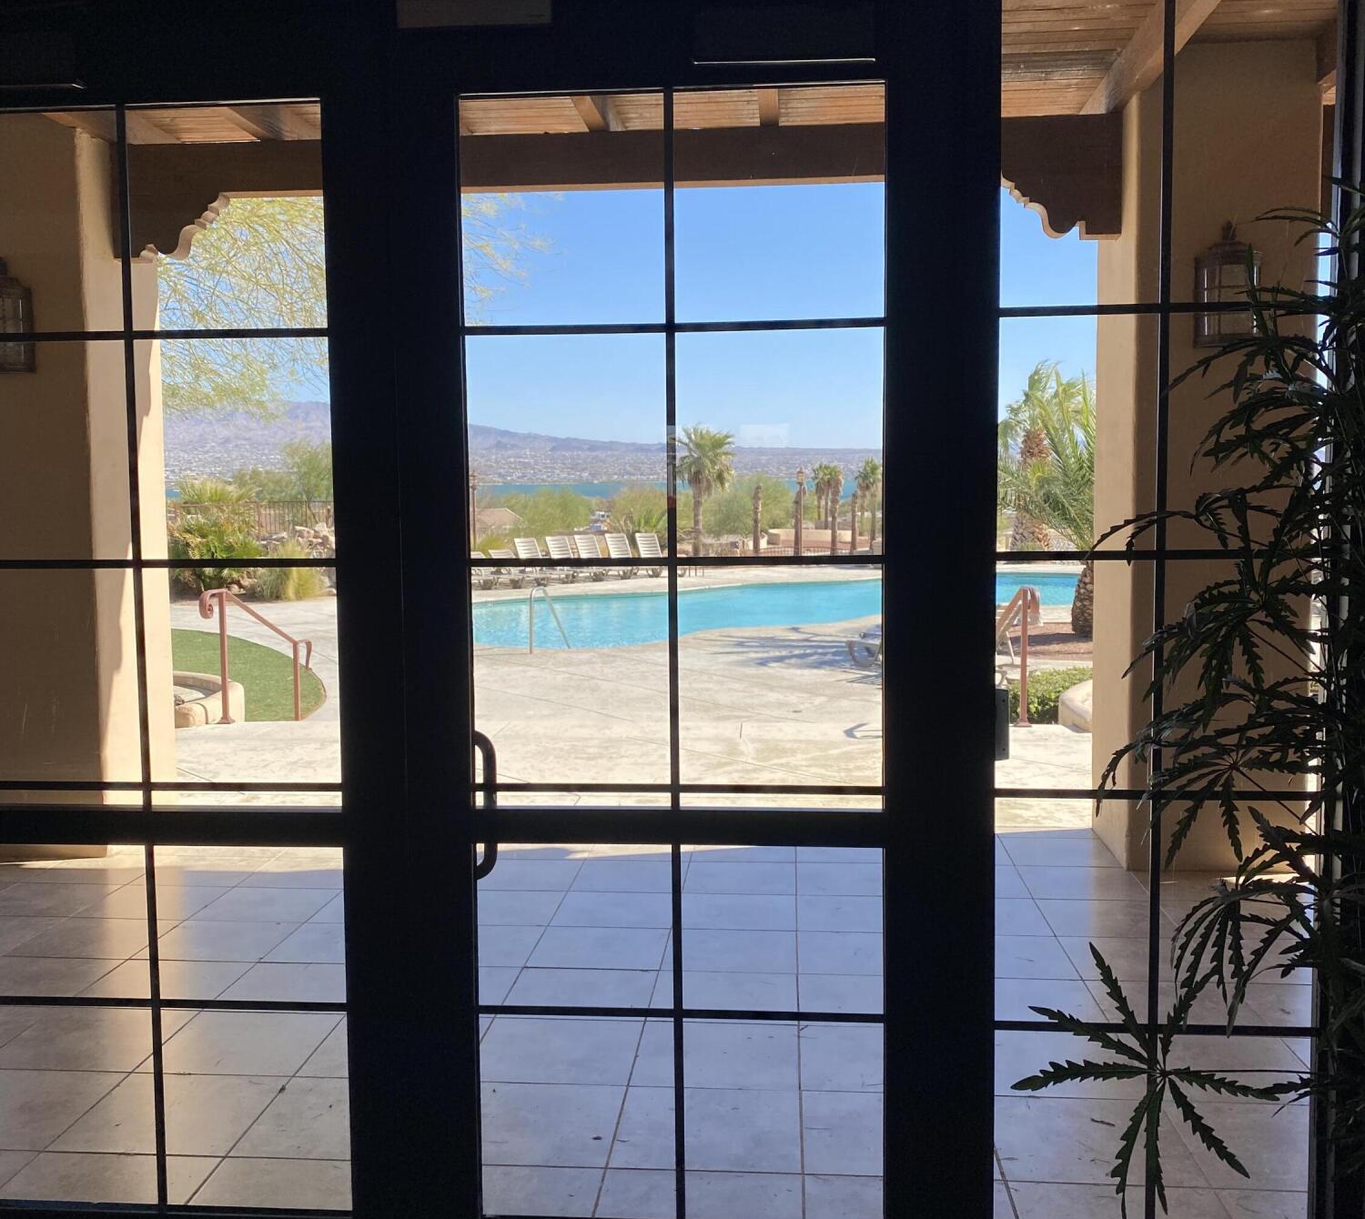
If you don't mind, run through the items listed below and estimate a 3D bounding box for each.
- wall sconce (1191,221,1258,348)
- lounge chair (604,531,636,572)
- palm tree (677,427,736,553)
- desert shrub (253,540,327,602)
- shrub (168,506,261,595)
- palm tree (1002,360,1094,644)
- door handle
[{"bbox_3d":[2.158,-1.282,5.417,0.250,0.485,0.180,0,5,4],"label":"wall sconce"},{"bbox_3d":[-1.126,-1.205,30.967,0.680,0.930,1.750,-5,7,-37],"label":"lounge chair"},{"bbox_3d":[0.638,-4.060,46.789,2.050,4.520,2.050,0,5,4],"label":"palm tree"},{"bbox_3d":[-7.482,-0.785,26.037,1.300,1.130,1.150,0,5,4],"label":"desert shrub"},{"bbox_3d":[-9.484,-1.159,27.237,1.950,1.720,1.800,0,5,4],"label":"shrub"},{"bbox_3d":[5.526,-1.472,18.431,2.900,3.680,2.900,0,5,4],"label":"palm tree"},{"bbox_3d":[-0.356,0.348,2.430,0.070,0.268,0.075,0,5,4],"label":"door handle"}]

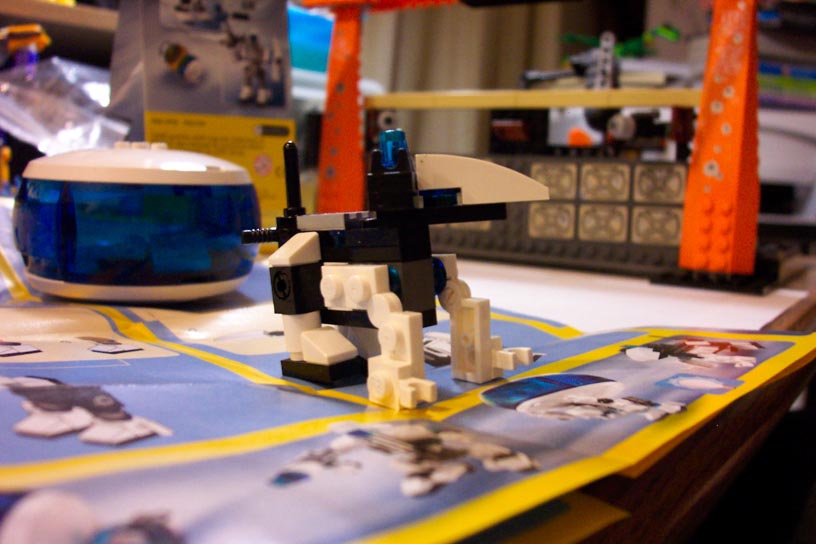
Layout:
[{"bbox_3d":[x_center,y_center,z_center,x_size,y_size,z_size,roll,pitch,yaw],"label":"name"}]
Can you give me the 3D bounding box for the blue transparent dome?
[{"bbox_3d":[-0.081,-0.014,0.245,0.072,0.029,0.072,2,8,0],"label":"blue transparent dome"}]

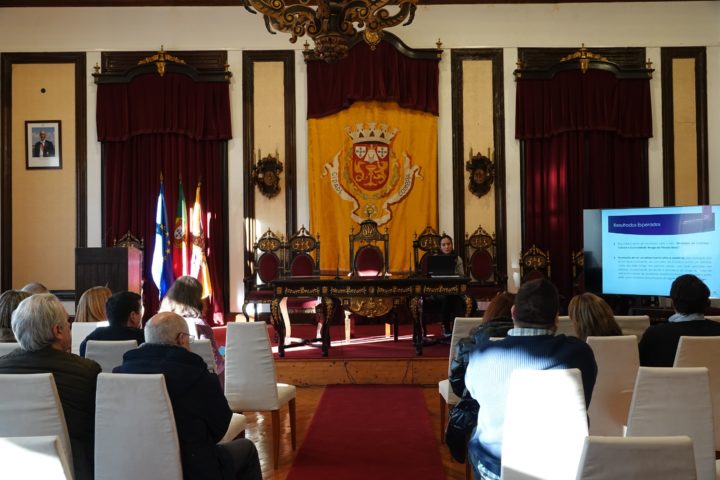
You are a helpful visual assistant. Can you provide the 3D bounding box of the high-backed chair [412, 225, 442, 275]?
[{"bbox_3d":[0.985,0.570,9.150,0.680,1.430,0.650,0,-1,-17],"label":"high-backed chair"}]

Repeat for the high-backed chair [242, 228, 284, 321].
[{"bbox_3d":[-1.337,0.573,10.429,0.580,1.497,0.620,-1,-1,-1],"label":"high-backed chair"}]

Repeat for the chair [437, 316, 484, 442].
[{"bbox_3d":[0.806,1.025,5.074,0.440,0.990,0.560,-1,-1,3],"label":"chair"}]

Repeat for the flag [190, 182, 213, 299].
[{"bbox_3d":[-2.344,0.063,10.735,0.360,1.820,0.300,-1,-1,2],"label":"flag"}]

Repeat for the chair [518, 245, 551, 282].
[{"bbox_3d":[2.565,0.815,10.174,0.590,1.473,0.600,-1,-1,2],"label":"chair"}]

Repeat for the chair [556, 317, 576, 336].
[{"bbox_3d":[1.328,1.011,5.170,0.440,0.960,0.530,-1,-1,1],"label":"chair"}]

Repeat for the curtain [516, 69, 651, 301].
[{"bbox_3d":[3.671,-0.798,11.850,2.170,4.000,0.280,0,-1,1],"label":"curtain"}]

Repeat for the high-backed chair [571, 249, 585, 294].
[{"bbox_3d":[3.346,0.807,10.150,0.590,1.473,0.600,-1,-1,2],"label":"high-backed chair"}]

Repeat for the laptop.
[{"bbox_3d":[0.951,0.305,8.477,0.335,0.225,0.290,-1,-1,-1],"label":"laptop"}]

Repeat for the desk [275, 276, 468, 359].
[{"bbox_3d":[0.122,0.850,8.310,2.179,0.848,1.050,-1,-1,-1],"label":"desk"}]

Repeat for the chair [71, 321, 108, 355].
[{"bbox_3d":[-1.764,1.042,5.030,0.450,0.985,0.550,-1,-1,3],"label":"chair"}]

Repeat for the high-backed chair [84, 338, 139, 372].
[{"bbox_3d":[-1.291,1.025,4.051,0.450,0.985,0.550,-1,-1,3],"label":"high-backed chair"}]

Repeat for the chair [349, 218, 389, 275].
[{"bbox_3d":[0.126,0.501,9.054,0.600,1.532,0.600,-1,-1,2],"label":"chair"}]

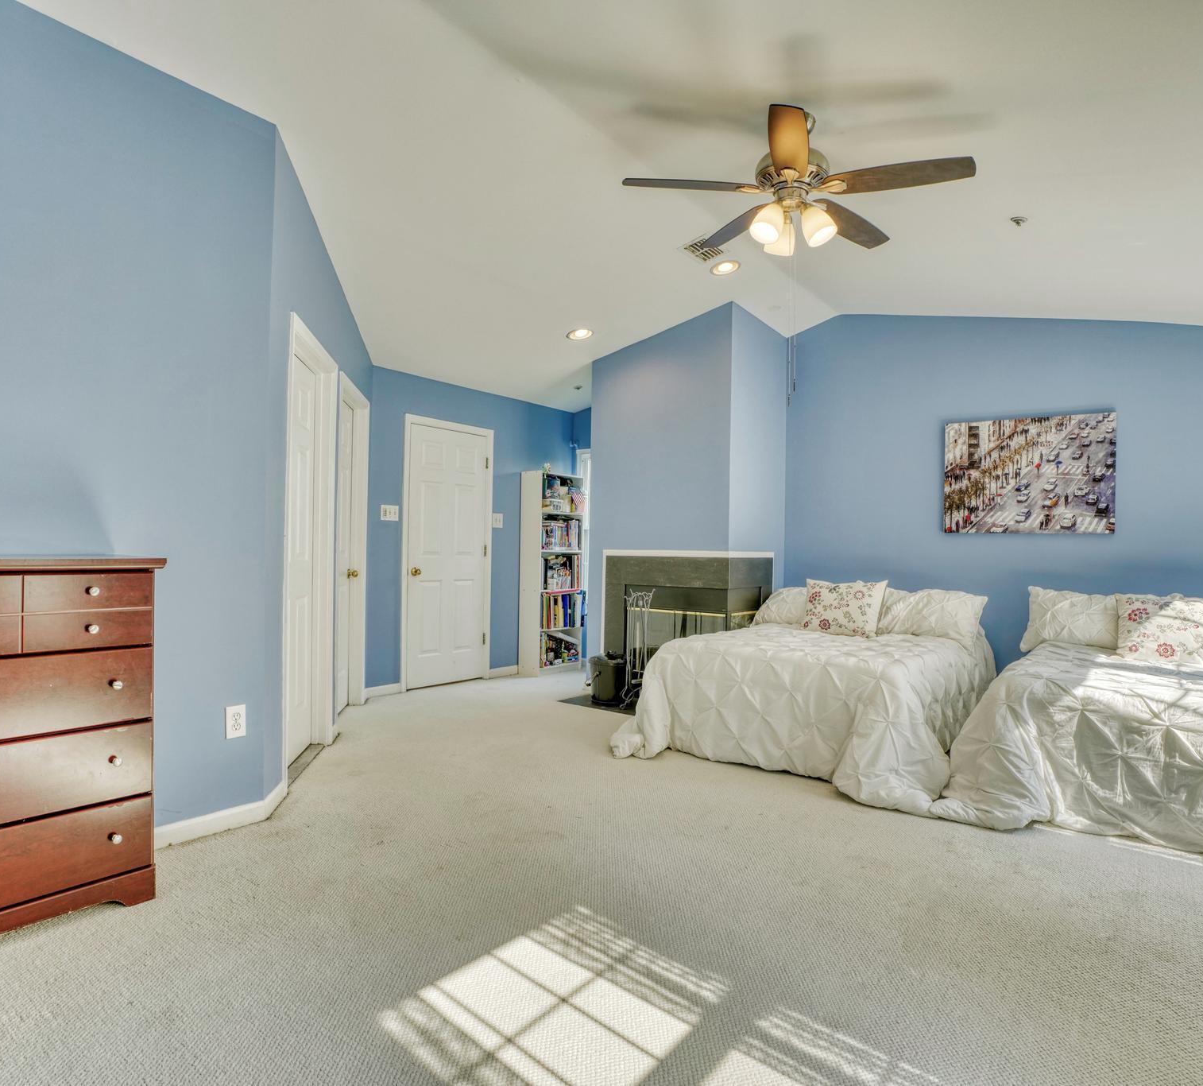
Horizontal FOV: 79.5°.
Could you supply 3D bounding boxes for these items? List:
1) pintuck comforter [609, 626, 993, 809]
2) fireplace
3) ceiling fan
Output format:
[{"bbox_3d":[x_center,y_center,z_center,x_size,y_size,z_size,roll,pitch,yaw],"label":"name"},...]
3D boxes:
[{"bbox_3d":[1.354,0.865,4.403,1.600,0.600,2.270,1,-1,39],"label":"pintuck comforter"},{"bbox_3d":[0.681,0.619,5.832,1.170,1.095,0.730,1,-1,39],"label":"fireplace"},{"bbox_3d":[0.725,-1.398,2.794,1.270,0.560,1.270,1,-1,39],"label":"ceiling fan"}]

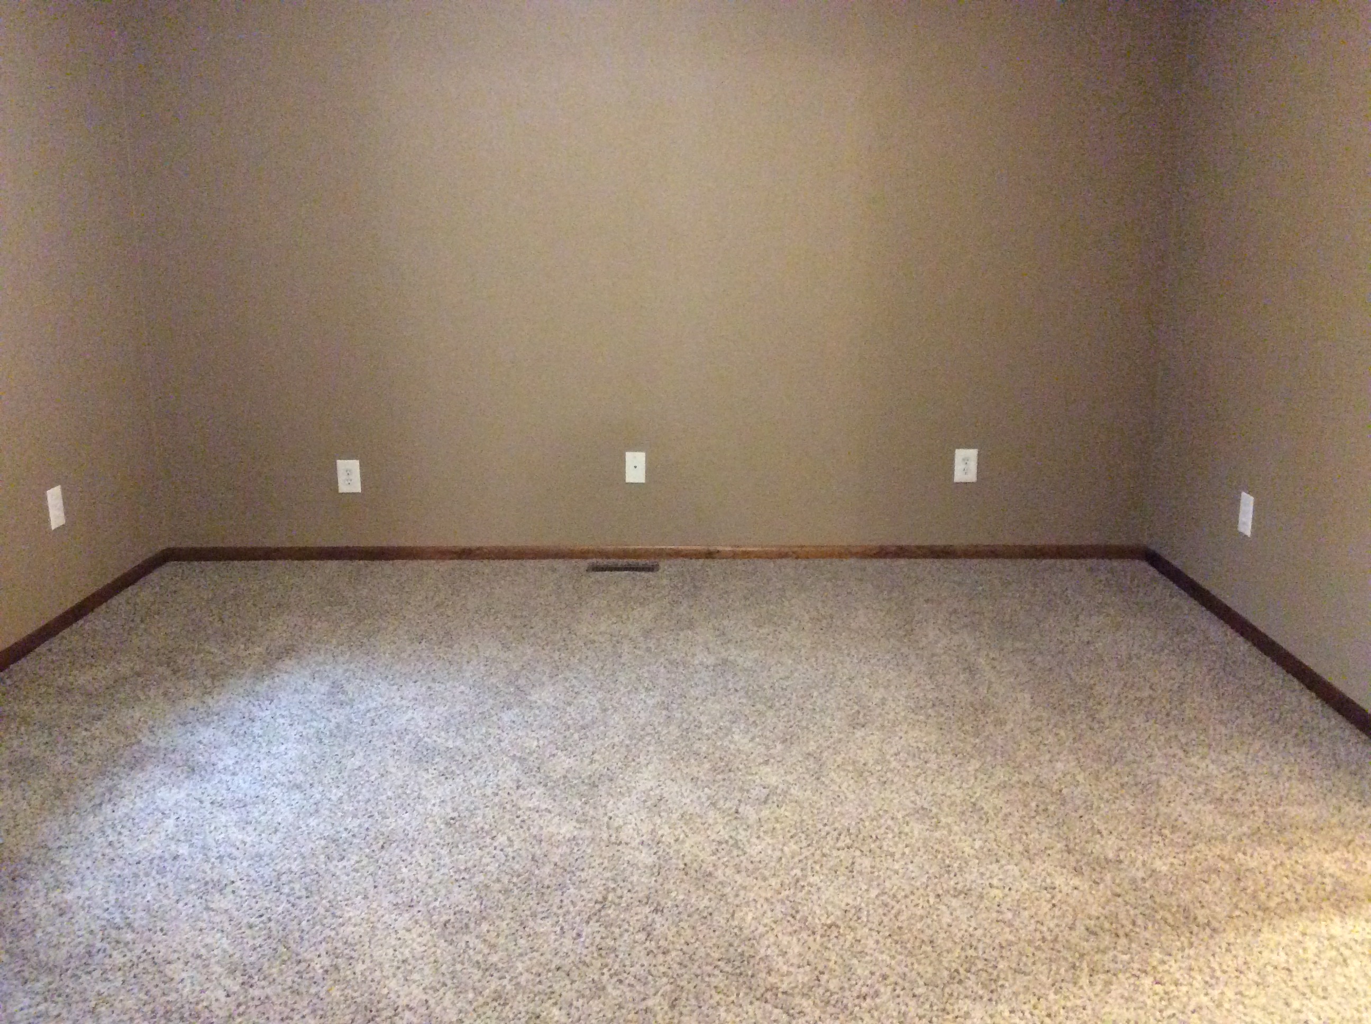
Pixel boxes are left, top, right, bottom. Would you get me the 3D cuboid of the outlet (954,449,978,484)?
[{"bbox_3d":[1.093,-0.182,4.936,0.086,0.131,0.009,0,14,1],"label":"outlet"}]

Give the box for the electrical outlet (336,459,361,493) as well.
[{"bbox_3d":[-1.321,-0.141,4.969,0.086,0.131,0.009,0,14,1],"label":"electrical outlet"}]

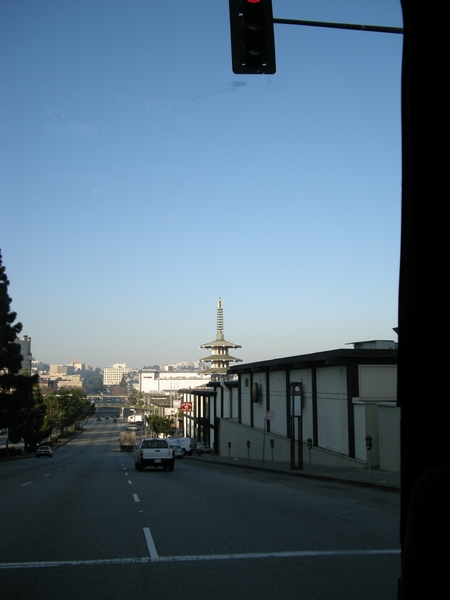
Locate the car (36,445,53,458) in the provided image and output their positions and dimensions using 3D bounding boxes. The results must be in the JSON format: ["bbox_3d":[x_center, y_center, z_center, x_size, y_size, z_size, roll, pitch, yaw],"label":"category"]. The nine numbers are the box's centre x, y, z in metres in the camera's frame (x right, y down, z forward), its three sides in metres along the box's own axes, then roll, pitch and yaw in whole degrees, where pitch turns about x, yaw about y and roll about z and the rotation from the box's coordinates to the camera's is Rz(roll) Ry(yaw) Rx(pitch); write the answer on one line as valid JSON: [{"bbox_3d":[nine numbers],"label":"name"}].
[{"bbox_3d":[-22.847,19.337,81.613,1.710,1.400,4.500,1,-12,-9],"label":"car"}]

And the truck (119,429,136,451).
[{"bbox_3d":[-14.286,20.806,94.658,2.270,2.820,6.400,1,-10,-9],"label":"truck"}]

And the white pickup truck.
[{"bbox_3d":[-3.959,8.710,36.190,1.850,1.750,5.200,1,-13,-10],"label":"white pickup truck"}]

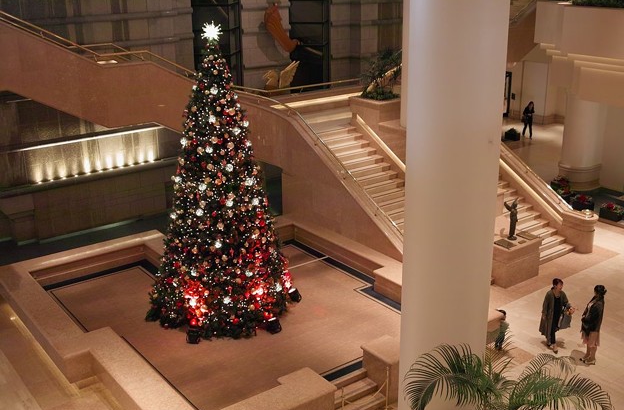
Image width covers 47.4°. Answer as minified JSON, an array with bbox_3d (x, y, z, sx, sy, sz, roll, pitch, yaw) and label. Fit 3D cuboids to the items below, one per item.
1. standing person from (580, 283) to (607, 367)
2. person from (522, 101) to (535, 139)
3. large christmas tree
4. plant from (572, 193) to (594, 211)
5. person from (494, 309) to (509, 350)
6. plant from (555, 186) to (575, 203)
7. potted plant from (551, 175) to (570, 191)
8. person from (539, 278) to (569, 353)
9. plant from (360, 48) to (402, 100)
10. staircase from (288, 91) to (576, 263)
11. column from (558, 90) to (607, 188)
[{"bbox_3d":[5.466,2.305,13.720,0.380,1.630,0.460,9,21,27],"label":"standing person"},{"bbox_3d":[9.787,-3.838,32.055,0.520,1.620,0.420,-3,18,-6],"label":"person"},{"bbox_3d":[-1.956,-0.631,14.600,3.200,5.960,3.200,-1,18,0],"label":"large christmas tree"},{"bbox_3d":[8.601,-0.132,22.527,0.430,0.470,0.580,-14,22,-34],"label":"plant"},{"bbox_3d":[3.815,2.505,14.383,0.270,0.880,0.310,-8,20,-21],"label":"person"},{"bbox_3d":[8.277,-0.385,23.272,0.450,0.470,0.580,-14,22,-34],"label":"plant"},{"bbox_3d":[8.495,-0.753,24.372,0.450,0.470,0.580,-14,22,-34],"label":"potted plant"},{"bbox_3d":[4.870,2.184,14.206,0.540,1.580,0.450,-17,24,-40],"label":"person"},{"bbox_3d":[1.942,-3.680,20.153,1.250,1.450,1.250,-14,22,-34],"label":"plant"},{"bbox_3d":[3.316,-0.499,19.299,6.150,3.500,5.900,-14,22,-34],"label":"staircase"},{"bbox_3d":[9.419,-2.318,24.505,1.440,3.400,1.440,-14,22,-34],"label":"column"}]

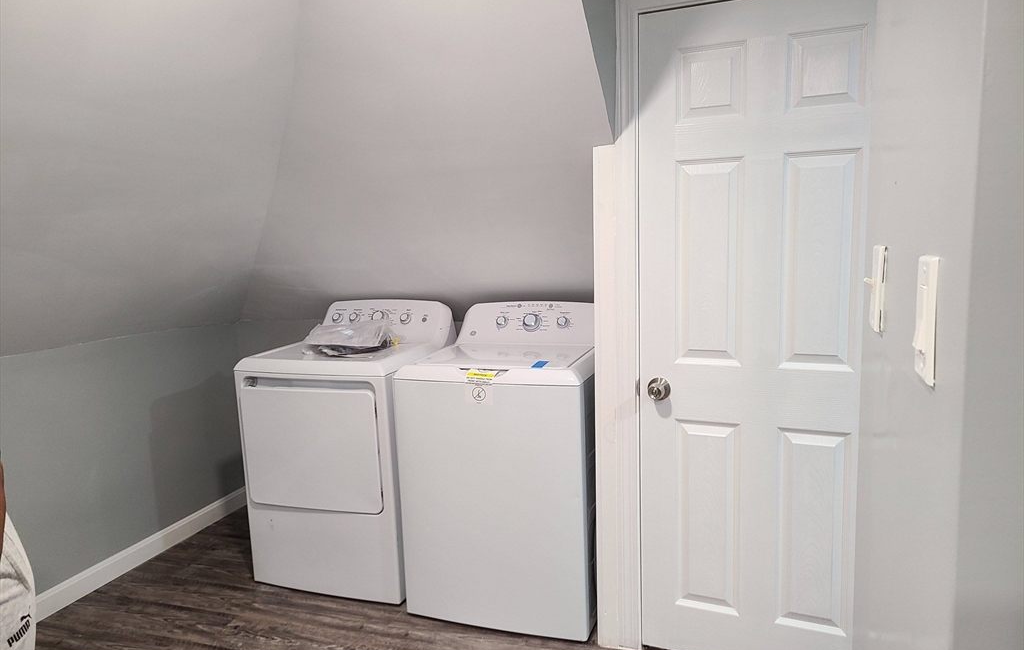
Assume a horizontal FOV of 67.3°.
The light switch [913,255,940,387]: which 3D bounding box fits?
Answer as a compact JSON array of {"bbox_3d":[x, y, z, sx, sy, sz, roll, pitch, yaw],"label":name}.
[{"bbox_3d":[0.386,-0.007,0.723,0.014,0.115,0.072,1,9,19],"label":"light switch"}]

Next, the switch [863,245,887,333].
[{"bbox_3d":[0.512,-0.054,1.089,0.021,0.115,0.072,1,9,19],"label":"switch"}]

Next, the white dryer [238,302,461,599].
[{"bbox_3d":[-0.638,0.472,3.250,0.685,1.100,0.690,1,9,20],"label":"white dryer"}]

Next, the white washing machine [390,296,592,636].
[{"bbox_3d":[0.025,0.494,2.961,0.685,1.100,0.680,1,9,19],"label":"white washing machine"}]

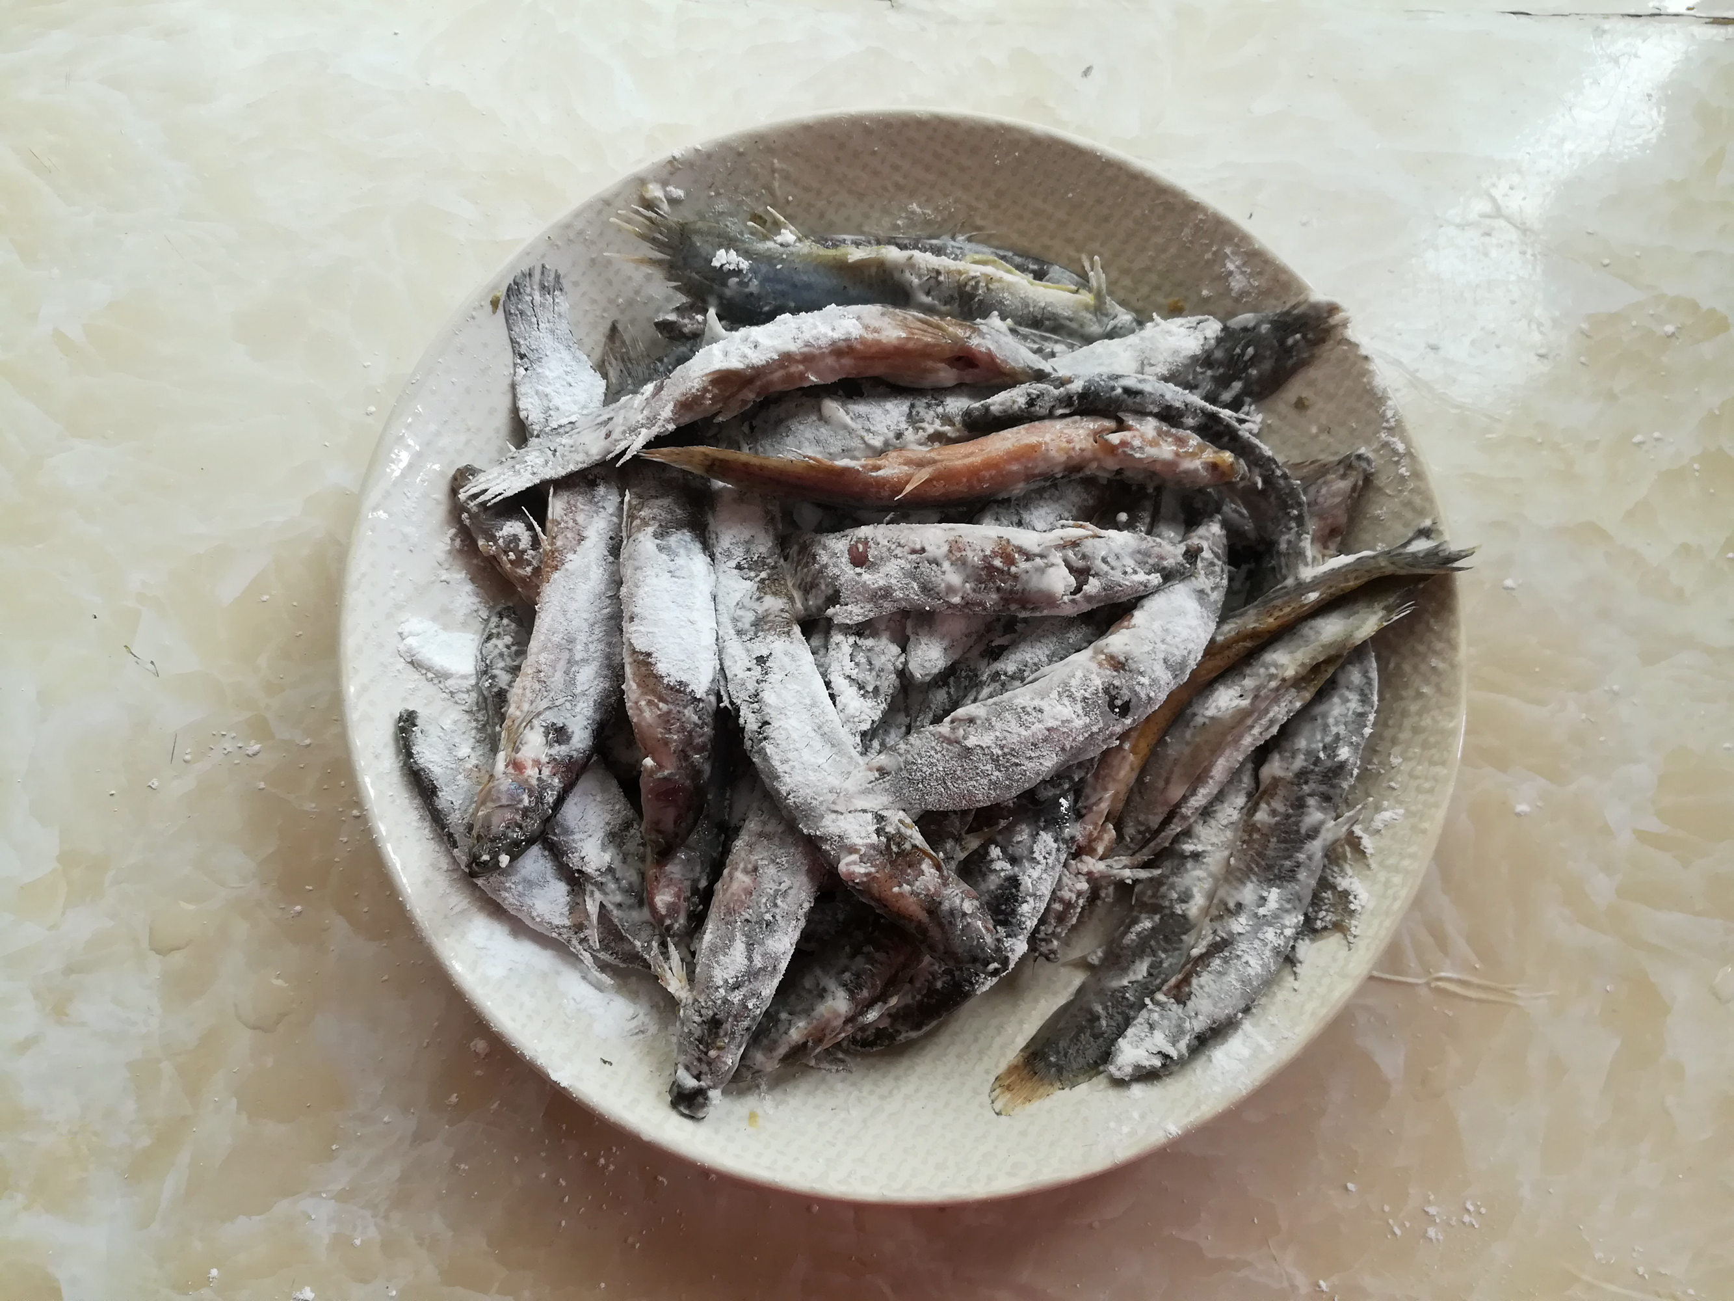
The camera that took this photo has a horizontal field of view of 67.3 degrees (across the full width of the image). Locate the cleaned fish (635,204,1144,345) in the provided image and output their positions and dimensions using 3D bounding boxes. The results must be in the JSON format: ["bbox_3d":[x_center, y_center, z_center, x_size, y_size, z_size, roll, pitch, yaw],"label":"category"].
[{"bbox_3d":[0.003,-0.095,0.333,0.134,0.024,0.024,8,76,-3],"label":"cleaned fish"}]

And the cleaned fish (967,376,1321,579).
[{"bbox_3d":[0.070,-0.046,0.315,0.093,0.024,0.029,26,79,-1],"label":"cleaned fish"}]

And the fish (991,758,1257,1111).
[{"bbox_3d":[0.067,0.061,0.304,0.025,0.021,0.113,36,81,7],"label":"fish"}]

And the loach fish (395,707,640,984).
[{"bbox_3d":[-0.083,0.046,0.310,0.023,0.022,0.090,-43,82,-8],"label":"loach fish"}]

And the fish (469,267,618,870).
[{"bbox_3d":[-0.075,-0.022,0.312,0.030,0.026,0.148,1,80,0],"label":"fish"}]

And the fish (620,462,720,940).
[{"bbox_3d":[-0.047,0.009,0.306,0.021,0.026,0.117,-2,84,0],"label":"fish"}]

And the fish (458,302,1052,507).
[{"bbox_3d":[-0.027,-0.064,0.310,0.143,0.024,0.024,-13,78,-2],"label":"fish"}]

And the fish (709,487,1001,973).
[{"bbox_3d":[-0.012,0.018,0.300,0.029,0.026,0.131,-27,82,-6],"label":"fish"}]

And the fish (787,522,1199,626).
[{"bbox_3d":[0.030,-0.018,0.305,0.096,0.022,0.022,-3,77,1],"label":"fish"}]

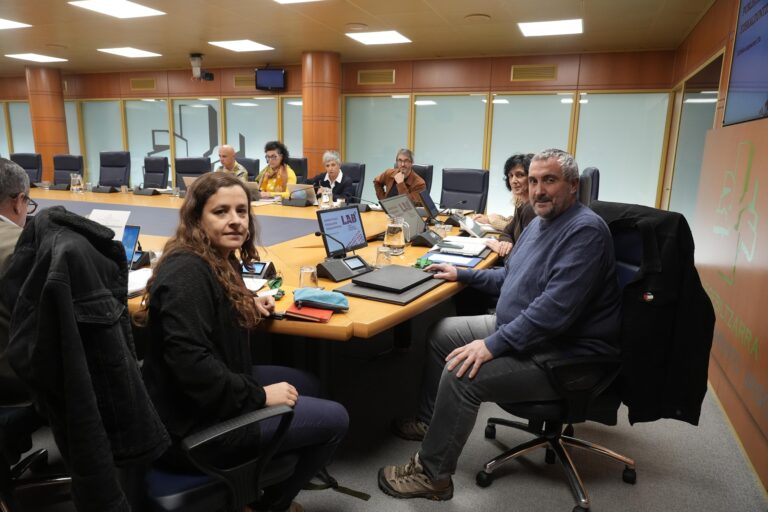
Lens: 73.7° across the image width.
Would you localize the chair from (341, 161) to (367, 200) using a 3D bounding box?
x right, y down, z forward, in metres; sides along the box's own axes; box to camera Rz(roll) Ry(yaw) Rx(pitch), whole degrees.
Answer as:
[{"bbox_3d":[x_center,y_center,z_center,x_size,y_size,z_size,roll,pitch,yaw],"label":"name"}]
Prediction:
[{"bbox_3d":[-0.578,-0.493,6.036,0.620,1.180,0.660,7,13,24],"label":"chair"}]

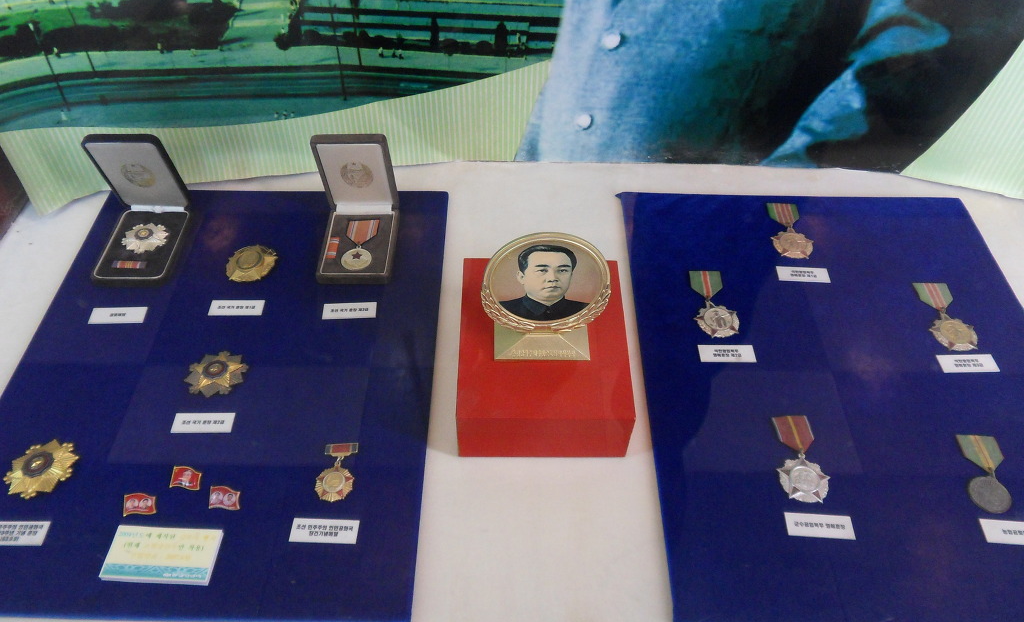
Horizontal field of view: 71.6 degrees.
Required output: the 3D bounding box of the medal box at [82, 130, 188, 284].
[{"bbox_3d":[-0.431,-0.115,0.794,0.084,0.125,0.123,1,51,0],"label":"medal box"}]

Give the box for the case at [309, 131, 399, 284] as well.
[{"bbox_3d":[-0.179,-0.114,0.798,0.082,0.123,0.116,0,51,0],"label":"case"}]

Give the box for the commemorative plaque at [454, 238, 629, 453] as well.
[{"bbox_3d":[0.030,0.044,0.711,0.159,0.074,0.187,0,51,0],"label":"commemorative plaque"}]

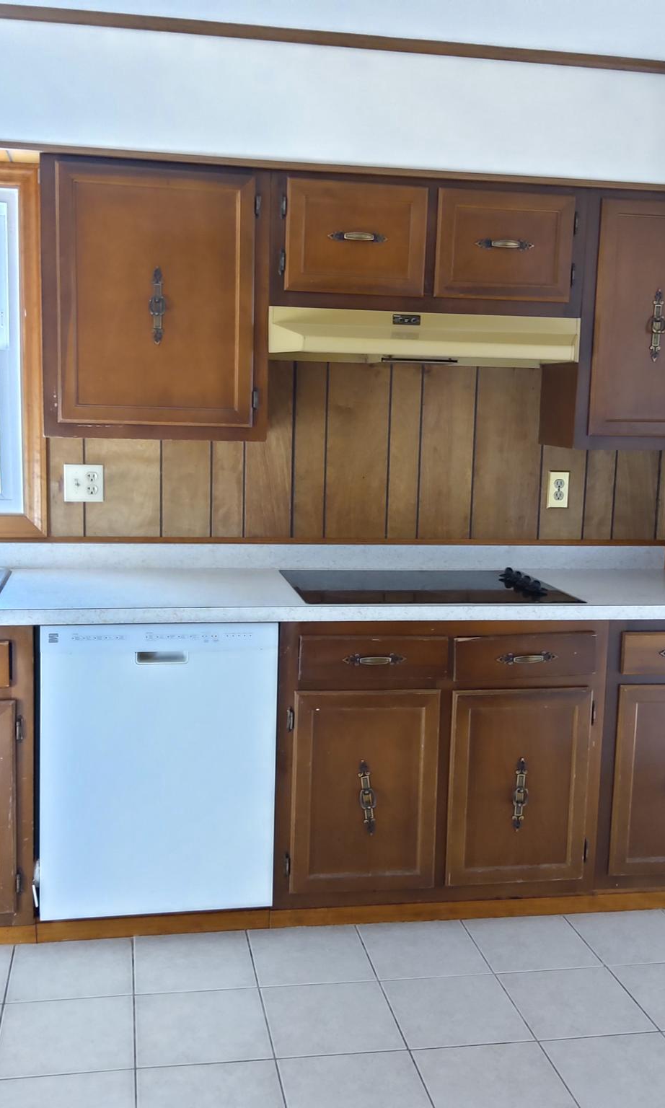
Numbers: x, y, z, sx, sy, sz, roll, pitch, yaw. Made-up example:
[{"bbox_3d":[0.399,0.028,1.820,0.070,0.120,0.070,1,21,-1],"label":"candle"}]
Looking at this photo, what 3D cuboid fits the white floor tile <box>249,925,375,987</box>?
[{"bbox_3d":[-0.058,1.065,2.929,0.303,0.010,0.297,0,8,-10],"label":"white floor tile"}]

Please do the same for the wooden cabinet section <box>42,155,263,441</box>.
[{"bbox_3d":[-0.475,-0.683,3.013,0.575,0.712,0.027,0,8,-10],"label":"wooden cabinet section"}]

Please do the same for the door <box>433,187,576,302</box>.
[{"bbox_3d":[0.495,-0.879,3.173,0.403,0.302,0.030,0,8,-10],"label":"door"}]

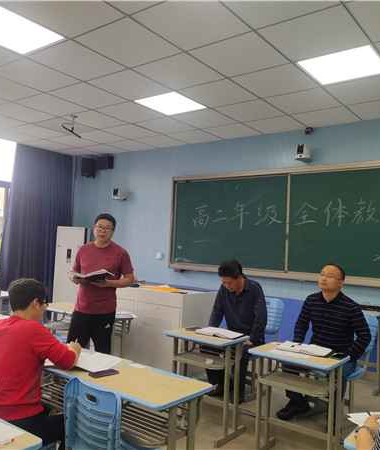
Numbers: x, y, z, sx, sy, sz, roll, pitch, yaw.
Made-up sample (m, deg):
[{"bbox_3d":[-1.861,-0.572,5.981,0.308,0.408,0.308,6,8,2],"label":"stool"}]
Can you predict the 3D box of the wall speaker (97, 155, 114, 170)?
[{"bbox_3d":[-1.396,-1.023,7.154,0.270,0.200,0.180,1,-3,38],"label":"wall speaker"}]

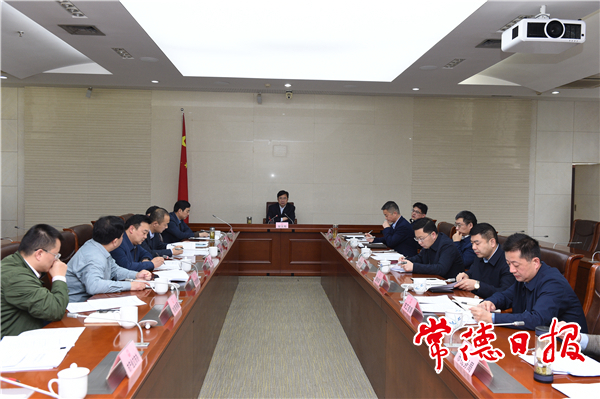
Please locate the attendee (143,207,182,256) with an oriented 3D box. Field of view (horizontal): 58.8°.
[{"bbox_3d":[-1.579,0.694,5.569,0.700,1.240,0.550,0,2,-3],"label":"attendee"}]

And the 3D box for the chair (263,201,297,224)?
[{"bbox_3d":[-0.329,0.642,9.269,0.620,1.150,0.680,0,2,-3],"label":"chair"}]

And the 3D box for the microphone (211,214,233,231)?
[{"bbox_3d":[-1.137,0.366,7.836,0.300,0.250,0.070,0,2,-3],"label":"microphone"}]

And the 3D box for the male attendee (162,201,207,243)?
[{"bbox_3d":[-1.487,0.619,6.878,0.720,1.220,0.560,1,2,0],"label":"male attendee"}]

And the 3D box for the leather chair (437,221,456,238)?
[{"bbox_3d":[1.327,0.760,5.842,0.660,1.080,0.620,1,2,-3],"label":"leather chair"}]

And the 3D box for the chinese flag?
[{"bbox_3d":[-2.079,-0.354,9.501,0.260,2.380,0.240,1,2,-3],"label":"chinese flag"}]

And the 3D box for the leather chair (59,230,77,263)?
[{"bbox_3d":[-1.447,0.793,3.680,0.660,1.080,0.620,1,2,-3],"label":"leather chair"}]

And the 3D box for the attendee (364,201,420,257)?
[{"bbox_3d":[1.029,0.671,5.884,0.690,1.320,0.570,1,2,4],"label":"attendee"}]

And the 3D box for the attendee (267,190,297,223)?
[{"bbox_3d":[-0.319,0.542,9.086,0.560,1.360,0.750,0,2,-3],"label":"attendee"}]

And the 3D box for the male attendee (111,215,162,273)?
[{"bbox_3d":[-1.403,0.710,4.411,0.700,1.200,0.580,1,2,7],"label":"male attendee"}]

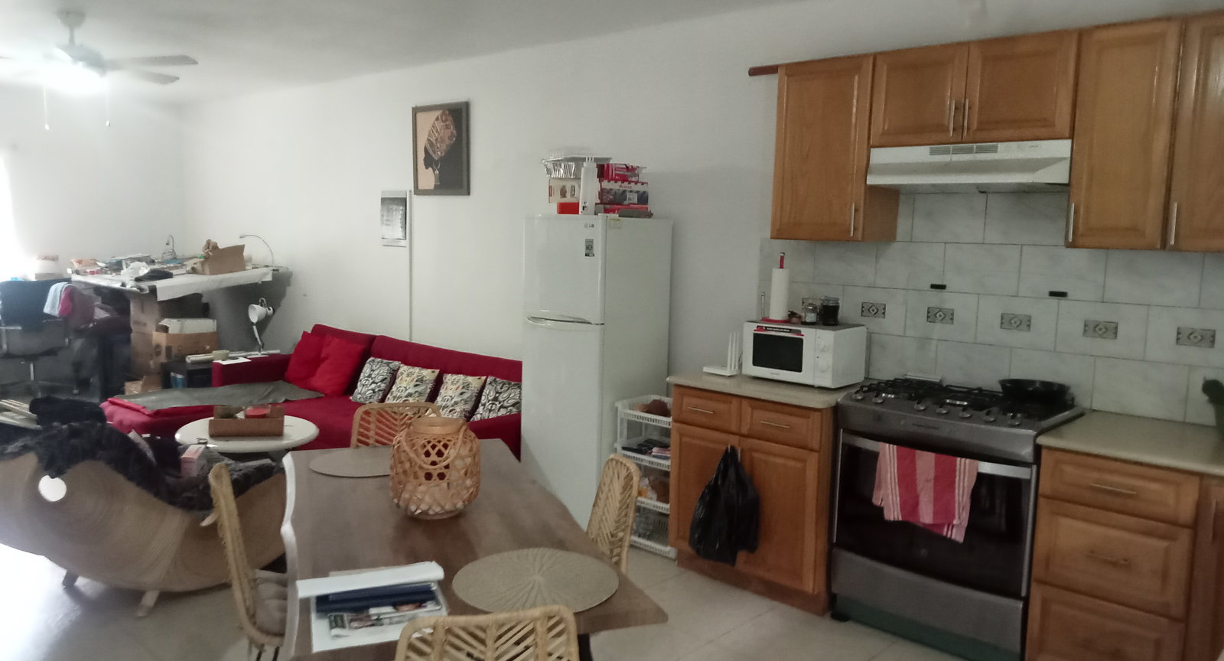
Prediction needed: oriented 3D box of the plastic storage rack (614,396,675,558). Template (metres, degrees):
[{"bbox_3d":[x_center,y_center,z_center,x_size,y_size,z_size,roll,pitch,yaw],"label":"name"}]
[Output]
[{"bbox_3d":[0.264,0.710,4.893,0.400,0.705,0.290,6,9,42],"label":"plastic storage rack"}]

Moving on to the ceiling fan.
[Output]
[{"bbox_3d":[-2.848,-1.469,5.230,1.320,0.410,1.320,-5,9,-45],"label":"ceiling fan"}]

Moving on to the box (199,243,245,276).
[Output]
[{"bbox_3d":[-2.954,-0.533,7.476,0.210,0.217,0.276,6,9,42],"label":"box"}]

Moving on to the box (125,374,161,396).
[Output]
[{"bbox_3d":[-3.708,0.486,7.934,0.320,0.280,0.320,-5,9,-45],"label":"box"}]

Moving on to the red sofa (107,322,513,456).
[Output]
[{"bbox_3d":[-1.644,0.539,5.926,2.880,0.780,1.670,6,9,42],"label":"red sofa"}]

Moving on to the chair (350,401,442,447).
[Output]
[{"bbox_3d":[-0.729,0.723,3.487,0.460,0.860,0.570,-1,6,-17],"label":"chair"}]

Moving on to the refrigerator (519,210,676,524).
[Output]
[{"bbox_3d":[-0.086,0.203,5.099,0.545,1.580,0.560,7,8,43],"label":"refrigerator"}]

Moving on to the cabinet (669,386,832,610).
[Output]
[{"bbox_3d":[0.761,0.691,4.482,0.810,0.845,0.590,6,9,42],"label":"cabinet"}]

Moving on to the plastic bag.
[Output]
[{"bbox_3d":[0.475,0.735,4.219,0.300,0.490,0.170,6,9,42],"label":"plastic bag"}]

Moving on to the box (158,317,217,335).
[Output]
[{"bbox_3d":[-3.096,-0.017,7.191,0.250,0.125,0.340,6,9,42],"label":"box"}]

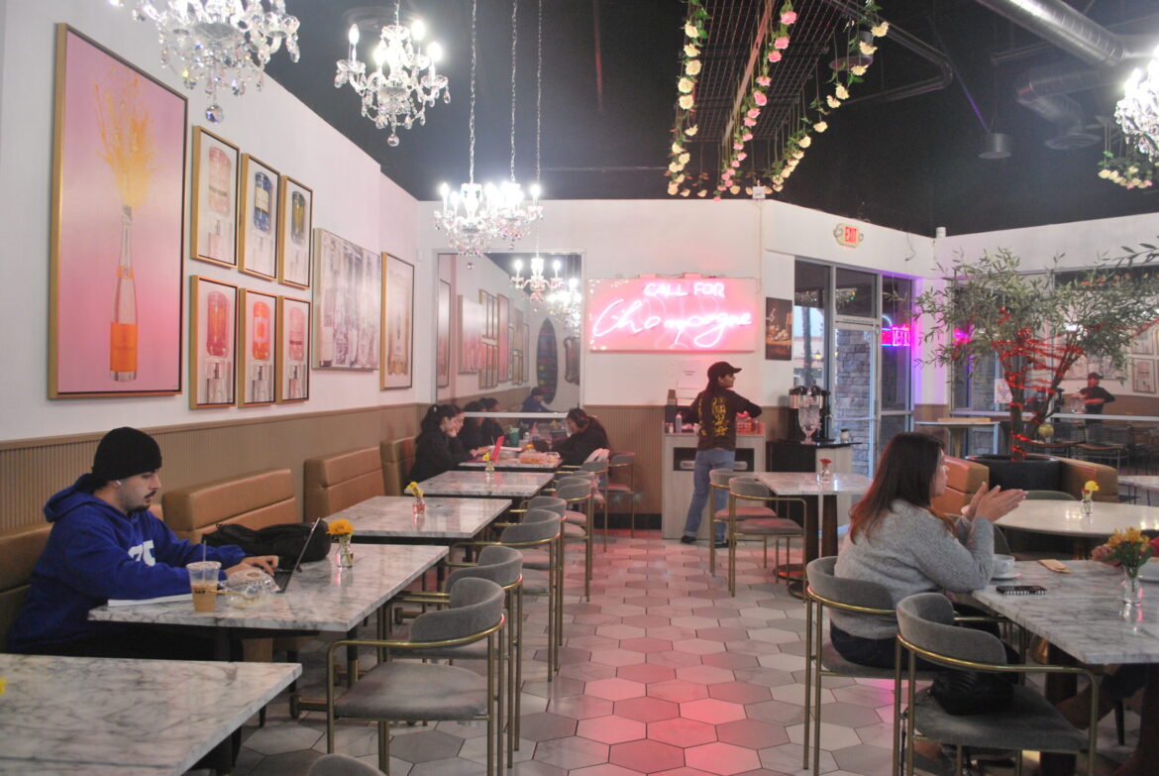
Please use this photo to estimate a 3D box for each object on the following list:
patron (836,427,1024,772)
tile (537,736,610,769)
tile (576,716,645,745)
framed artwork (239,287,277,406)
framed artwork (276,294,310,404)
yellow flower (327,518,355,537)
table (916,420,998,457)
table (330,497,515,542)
[{"bbox_3d":[1.197,0.773,3.041,0.670,1.240,0.480,0,0,-8],"label":"patron"},{"bbox_3d":[-0.029,1.416,3.369,0.288,0.010,0.317,0,0,4],"label":"tile"},{"bbox_3d":[0.133,1.415,3.592,0.288,0.010,0.317,0,0,4],"label":"tile"},{"bbox_3d":[-1.911,-0.227,5.181,0.050,0.680,0.410,0,0,5],"label":"framed artwork"},{"bbox_3d":[-1.697,-0.222,5.176,0.040,0.620,0.410,1,0,4],"label":"framed artwork"},{"bbox_3d":[-0.882,0.517,3.220,0.092,0.066,0.090,0,0,4],"label":"yellow flower"},{"bbox_3d":[3.997,0.904,9.205,0.850,1.063,0.850,0,1,4],"label":"table"},{"bbox_3d":[-0.810,0.997,4.362,0.780,0.750,1.160,1,0,4],"label":"table"}]

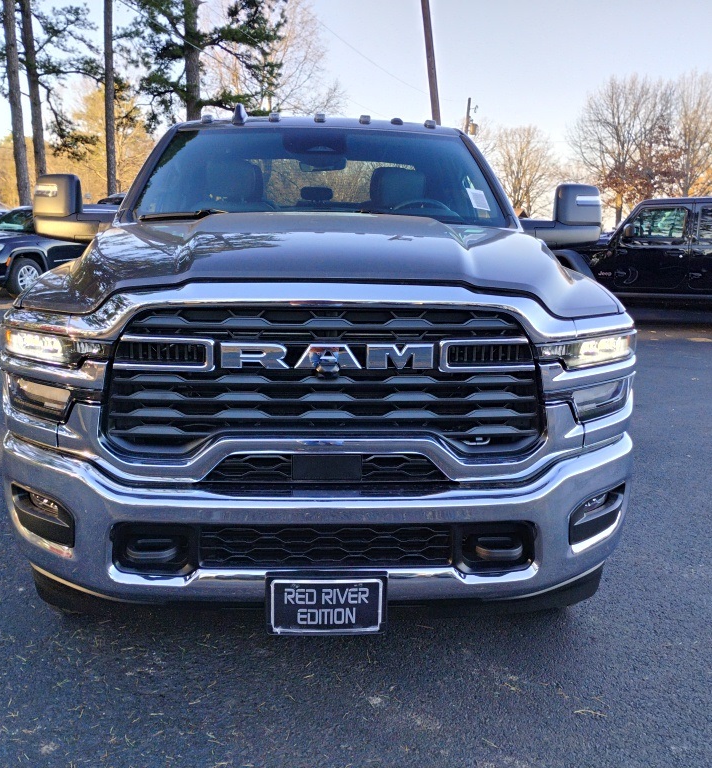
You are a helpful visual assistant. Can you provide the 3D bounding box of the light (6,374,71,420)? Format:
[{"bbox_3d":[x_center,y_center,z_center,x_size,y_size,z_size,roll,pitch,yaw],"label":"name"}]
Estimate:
[{"bbox_3d":[-0.951,0.038,2.498,0.243,0.117,0.230,0,12,-3],"label":"light"}]

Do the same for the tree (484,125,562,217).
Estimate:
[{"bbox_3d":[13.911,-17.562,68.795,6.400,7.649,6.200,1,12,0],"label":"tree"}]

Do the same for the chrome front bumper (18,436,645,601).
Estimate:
[{"bbox_3d":[-0.090,0.371,2.492,1.976,0.395,0.540,0,12,-3],"label":"chrome front bumper"}]

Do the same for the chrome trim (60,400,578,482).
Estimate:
[{"bbox_3d":[-0.079,0.150,2.384,1.600,0.225,0.260,0,12,-3],"label":"chrome trim"}]

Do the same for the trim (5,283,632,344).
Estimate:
[{"bbox_3d":[-0.088,-0.228,2.477,1.968,0.176,0.400,0,12,-3],"label":"trim"}]

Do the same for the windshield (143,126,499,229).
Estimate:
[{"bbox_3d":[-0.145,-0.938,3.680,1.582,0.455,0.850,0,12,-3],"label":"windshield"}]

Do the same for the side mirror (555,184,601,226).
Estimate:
[{"bbox_3d":[1.004,-0.812,3.770,0.216,0.186,0.200,0,12,-3],"label":"side mirror"}]

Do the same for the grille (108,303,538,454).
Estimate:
[{"bbox_3d":[-0.082,-0.011,2.350,1.243,0.416,0.180,0,12,-3],"label":"grille"}]

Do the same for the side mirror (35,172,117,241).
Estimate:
[{"bbox_3d":[-1.243,-0.773,3.644,0.334,0.296,0.240,0,12,-3],"label":"side mirror"}]

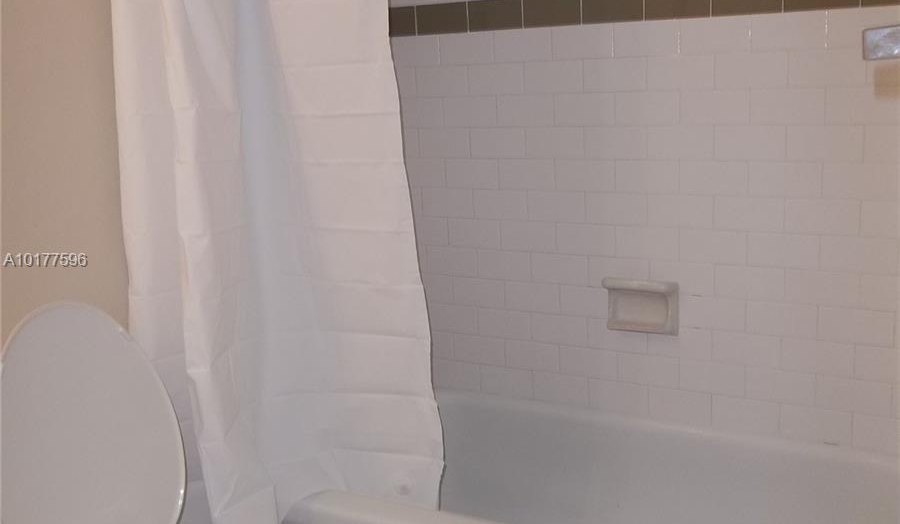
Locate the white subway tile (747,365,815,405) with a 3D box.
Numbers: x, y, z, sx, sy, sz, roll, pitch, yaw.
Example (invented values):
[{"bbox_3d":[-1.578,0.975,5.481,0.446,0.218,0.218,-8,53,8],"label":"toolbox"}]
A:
[{"bbox_3d":[0.745,0.278,2.106,0.152,0.076,0.010,4,14,30],"label":"white subway tile"}]

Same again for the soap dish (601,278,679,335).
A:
[{"bbox_3d":[0.461,0.112,2.273,0.175,0.132,0.060,4,14,29],"label":"soap dish"}]

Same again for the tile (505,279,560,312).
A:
[{"bbox_3d":[0.210,0.087,2.384,0.152,0.076,0.008,4,14,30],"label":"tile"}]

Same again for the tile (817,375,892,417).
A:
[{"bbox_3d":[0.880,0.288,2.033,0.152,0.076,0.008,4,14,30],"label":"tile"}]

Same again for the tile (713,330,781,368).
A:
[{"bbox_3d":[0.675,0.198,2.127,0.152,0.076,0.010,4,14,30],"label":"tile"}]

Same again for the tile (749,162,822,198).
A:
[{"bbox_3d":[0.721,-0.176,2.007,0.152,0.076,0.010,4,14,30],"label":"tile"}]

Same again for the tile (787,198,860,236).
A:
[{"bbox_3d":[0.790,-0.095,1.985,0.152,0.076,0.010,4,14,30],"label":"tile"}]

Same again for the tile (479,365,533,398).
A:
[{"bbox_3d":[0.152,0.323,2.537,0.153,0.076,0.009,4,14,29],"label":"tile"}]

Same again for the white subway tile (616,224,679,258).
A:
[{"bbox_3d":[0.465,-0.044,2.194,0.152,0.076,0.010,4,14,30],"label":"white subway tile"}]

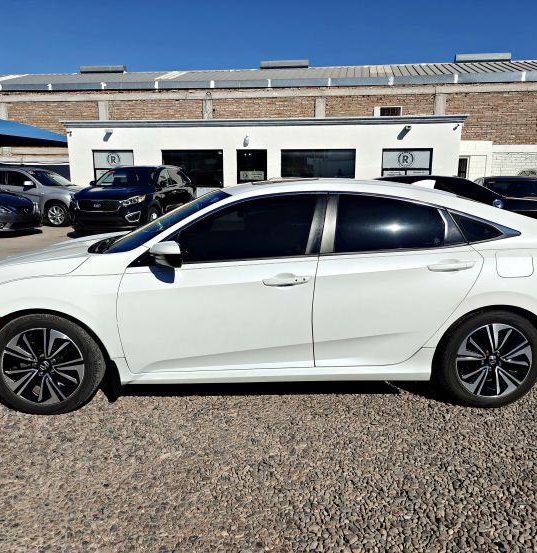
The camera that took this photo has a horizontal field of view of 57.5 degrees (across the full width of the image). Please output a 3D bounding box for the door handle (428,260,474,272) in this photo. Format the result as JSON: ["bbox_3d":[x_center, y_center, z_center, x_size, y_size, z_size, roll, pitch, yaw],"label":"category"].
[{"bbox_3d":[1.057,-0.062,2.821,0.280,0.070,0.050,0,12,-3],"label":"door handle"}]

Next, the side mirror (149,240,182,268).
[{"bbox_3d":[-0.561,-0.126,2.689,0.170,0.145,0.210,0,12,-3],"label":"side mirror"}]

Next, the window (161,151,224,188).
[{"bbox_3d":[-2.563,-3.652,16.603,2.120,1.260,0.120,2,12,9],"label":"window"}]

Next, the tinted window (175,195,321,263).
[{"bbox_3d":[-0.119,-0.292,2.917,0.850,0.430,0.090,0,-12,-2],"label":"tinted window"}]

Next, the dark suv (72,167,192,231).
[{"bbox_3d":[-3.492,-2.203,13.558,1.900,1.690,4.760,2,12,10],"label":"dark suv"}]

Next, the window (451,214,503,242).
[{"bbox_3d":[1.275,-0.292,2.978,0.307,0.191,0.040,0,-20,-3],"label":"window"}]

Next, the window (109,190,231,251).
[{"bbox_3d":[-0.727,-0.414,3.587,0.917,0.110,1.420,-25,12,2],"label":"window"}]

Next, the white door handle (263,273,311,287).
[{"bbox_3d":[0.106,0.018,2.836,0.270,0.065,0.050,0,11,-2],"label":"white door handle"}]

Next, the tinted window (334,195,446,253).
[{"bbox_3d":[0.732,-0.320,2.946,0.683,0.369,0.040,0,-16,-3],"label":"tinted window"}]

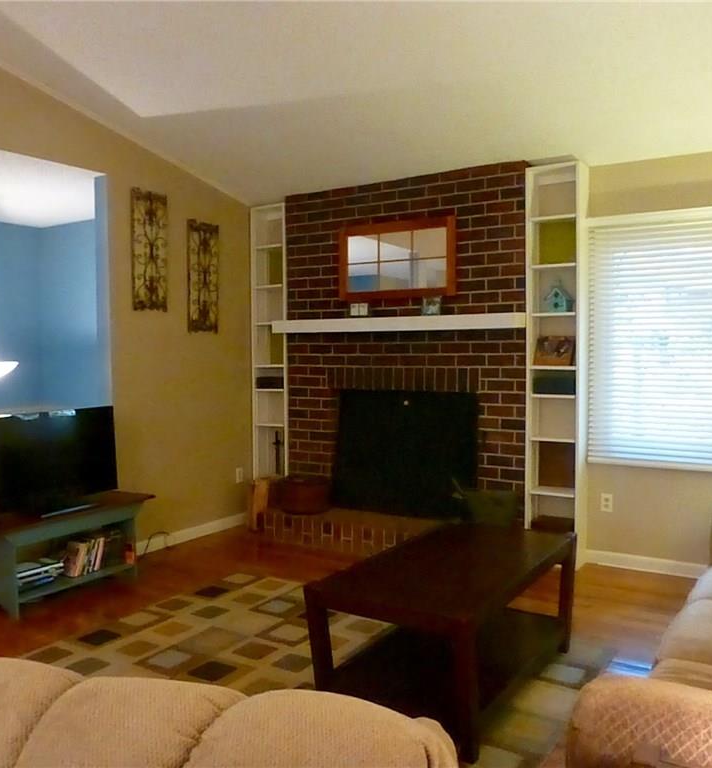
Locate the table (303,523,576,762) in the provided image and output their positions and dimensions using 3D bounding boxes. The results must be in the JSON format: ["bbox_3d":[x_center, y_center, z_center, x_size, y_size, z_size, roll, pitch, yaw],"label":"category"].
[{"bbox_3d":[0.415,0.975,3.028,0.667,0.482,1.240,2,4,32],"label":"table"}]

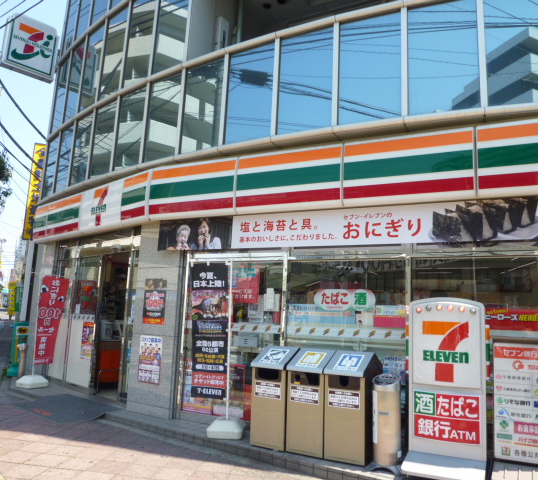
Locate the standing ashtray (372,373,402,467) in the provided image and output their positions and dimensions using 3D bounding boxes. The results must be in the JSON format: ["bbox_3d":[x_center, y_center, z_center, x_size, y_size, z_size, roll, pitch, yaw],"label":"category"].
[{"bbox_3d":[1.100,1.712,4.291,0.290,0.800,0.290,-2,-10,25],"label":"standing ashtray"}]

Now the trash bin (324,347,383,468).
[{"bbox_3d":[0.834,1.636,4.566,0.410,1.010,0.500,-2,-11,28],"label":"trash bin"}]

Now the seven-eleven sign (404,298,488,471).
[{"bbox_3d":[1.633,1.335,4.214,0.710,1.580,0.410,-1,-10,21],"label":"seven-eleven sign"}]

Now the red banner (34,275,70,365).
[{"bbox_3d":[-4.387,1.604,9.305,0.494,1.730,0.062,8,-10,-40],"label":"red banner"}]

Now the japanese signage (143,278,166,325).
[{"bbox_3d":[-1.511,0.827,6.142,0.420,0.595,0.020,-4,-11,34],"label":"japanese signage"}]

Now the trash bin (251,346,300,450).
[{"bbox_3d":[0.138,1.875,5.585,0.433,1.092,0.567,-3,-9,28],"label":"trash bin"}]

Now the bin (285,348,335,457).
[{"bbox_3d":[0.544,1.859,5.387,0.433,1.092,0.567,-3,-9,28],"label":"bin"}]

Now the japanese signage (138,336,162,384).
[{"bbox_3d":[-1.740,1.766,6.797,0.484,0.690,0.021,-4,-9,34],"label":"japanese signage"}]

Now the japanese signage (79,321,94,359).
[{"bbox_3d":[-2.808,1.558,7.163,0.355,0.570,0.020,-5,-12,39],"label":"japanese signage"}]

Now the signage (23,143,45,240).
[{"bbox_3d":[-7.073,-1.439,14.000,0.500,3.000,0.200,6,-9,-28],"label":"signage"}]

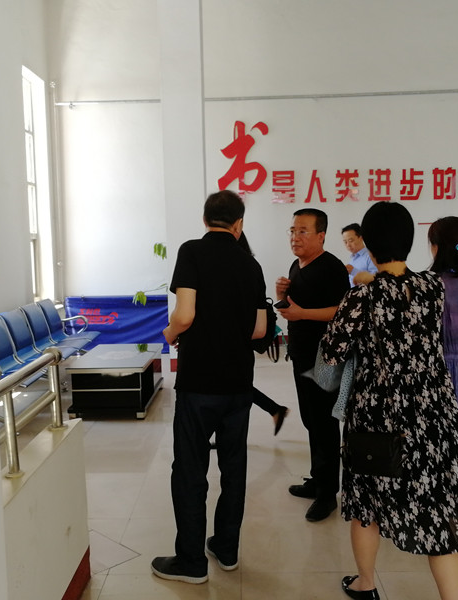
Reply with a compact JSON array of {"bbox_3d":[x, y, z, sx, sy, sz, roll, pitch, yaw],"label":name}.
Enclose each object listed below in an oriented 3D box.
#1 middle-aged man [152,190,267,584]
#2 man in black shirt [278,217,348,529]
[{"bbox_3d":[-0.111,0.380,2.820,0.530,1.730,0.450,-2,5,-7],"label":"middle-aged man"},{"bbox_3d":[0.486,0.325,3.498,0.460,1.690,0.540,-6,7,-37],"label":"man in black shirt"}]

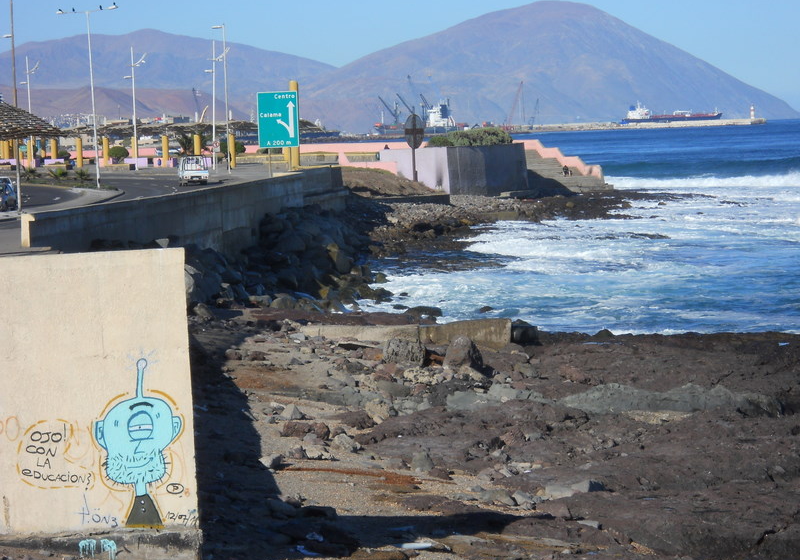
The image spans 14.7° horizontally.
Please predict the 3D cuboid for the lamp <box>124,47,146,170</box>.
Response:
[{"bbox_3d":[-25.662,-16.757,302.802,2.400,12.080,0.450,-3,3,-20],"label":"lamp"}]

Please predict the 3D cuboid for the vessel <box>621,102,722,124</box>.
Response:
[{"bbox_3d":[461.181,-284.401,5248.955,174.000,43.000,30.000,-1,3,20],"label":"vessel"}]

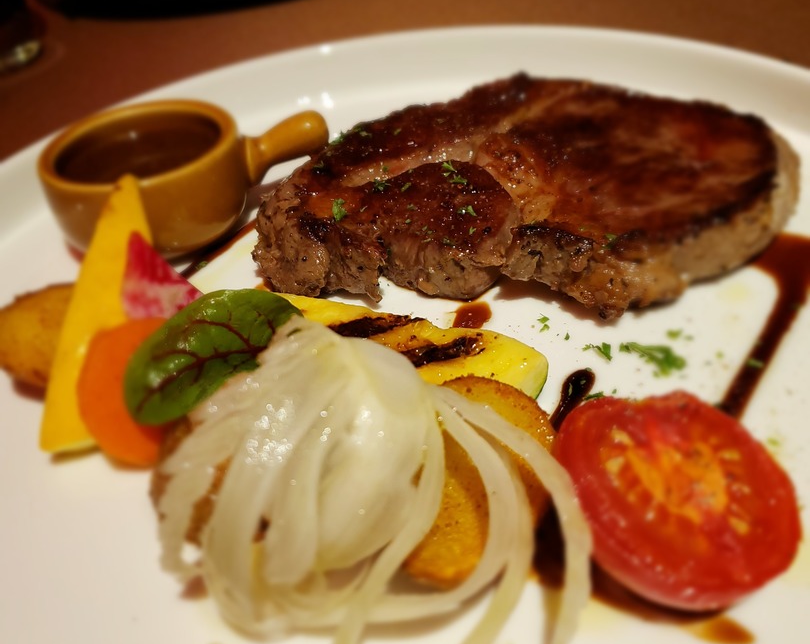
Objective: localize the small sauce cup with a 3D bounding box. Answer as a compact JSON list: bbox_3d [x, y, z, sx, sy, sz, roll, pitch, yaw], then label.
[{"bbox_3d":[-0.067,-0.050,0.261,0.092,0.027,0.062,-10,39,-3],"label":"small sauce cup"}]

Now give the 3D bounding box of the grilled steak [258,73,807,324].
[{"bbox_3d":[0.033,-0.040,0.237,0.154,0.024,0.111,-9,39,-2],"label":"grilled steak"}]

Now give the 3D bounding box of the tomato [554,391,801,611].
[{"bbox_3d":[0.047,0.035,0.149,0.046,0.020,0.046,-3,43,-4],"label":"tomato"}]

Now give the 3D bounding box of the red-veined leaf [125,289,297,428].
[{"bbox_3d":[-0.042,0.007,0.176,0.044,0.010,0.026,-38,77,-9],"label":"red-veined leaf"}]

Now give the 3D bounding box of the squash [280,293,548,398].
[{"bbox_3d":[-0.007,0.011,0.189,0.080,0.013,0.029,15,44,25],"label":"squash"}]

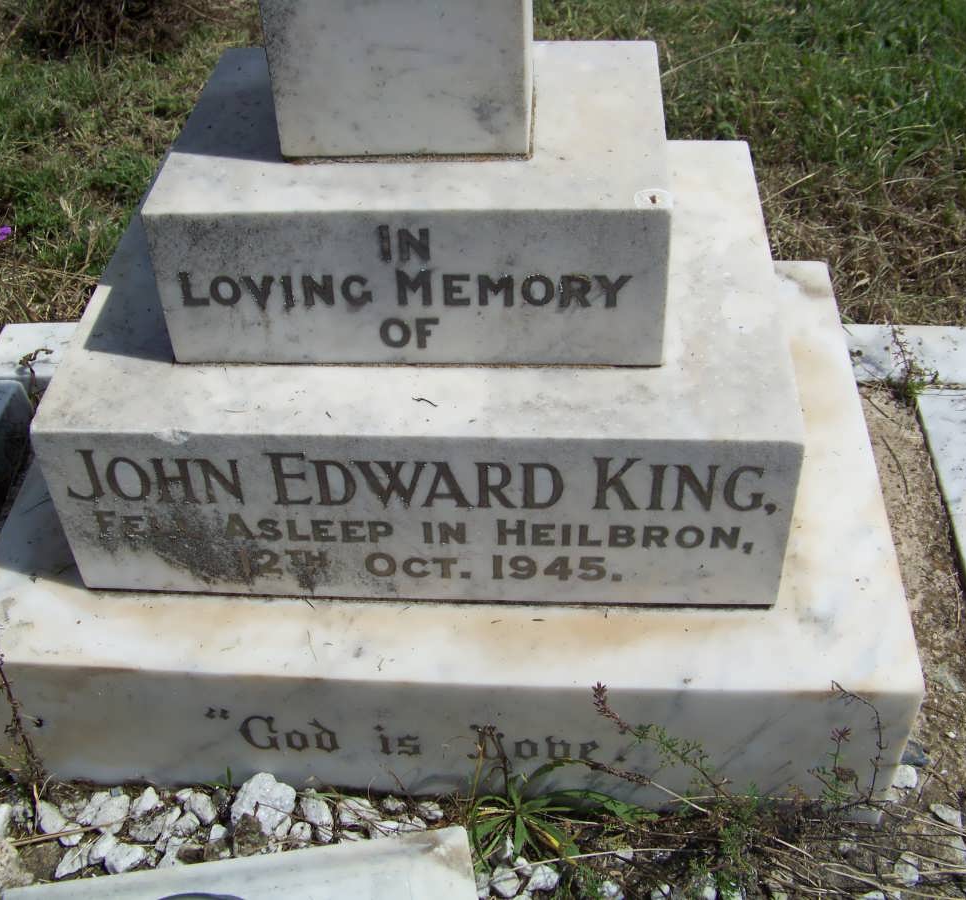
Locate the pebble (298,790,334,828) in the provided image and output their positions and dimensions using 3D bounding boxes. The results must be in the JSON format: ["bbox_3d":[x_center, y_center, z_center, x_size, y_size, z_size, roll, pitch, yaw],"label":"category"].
[{"bbox_3d":[-0.141,0.307,1.066,0.029,0.022,0.035,1,43,5],"label":"pebble"}]

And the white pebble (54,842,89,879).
[{"bbox_3d":[-0.309,0.310,0.940,0.029,0.017,0.017,-21,45,-19],"label":"white pebble"}]

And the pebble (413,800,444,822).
[{"bbox_3d":[-0.041,0.278,0.959,0.021,0.015,0.015,-7,42,-4],"label":"pebble"}]

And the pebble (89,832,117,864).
[{"bbox_3d":[-0.288,0.303,0.946,0.016,0.017,0.026,15,45,19],"label":"pebble"}]

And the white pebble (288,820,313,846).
[{"bbox_3d":[-0.155,0.325,1.057,0.022,0.017,0.023,1,43,5],"label":"white pebble"}]

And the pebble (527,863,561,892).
[{"bbox_3d":[0.049,0.349,1.019,0.026,0.018,0.025,1,43,5],"label":"pebble"}]

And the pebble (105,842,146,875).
[{"bbox_3d":[-0.269,0.306,0.940,0.029,0.019,0.022,-21,45,-18],"label":"pebble"}]

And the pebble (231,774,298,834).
[{"bbox_3d":[-0.187,0.301,1.063,0.054,0.038,0.056,1,43,5],"label":"pebble"}]

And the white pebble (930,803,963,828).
[{"bbox_3d":[0.348,0.274,0.938,0.025,0.014,0.015,18,46,22],"label":"white pebble"}]

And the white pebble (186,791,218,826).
[{"bbox_3d":[-0.242,0.308,1.072,0.026,0.020,0.034,1,43,5],"label":"white pebble"}]

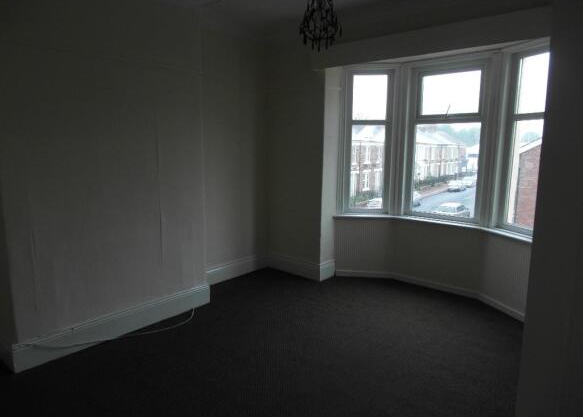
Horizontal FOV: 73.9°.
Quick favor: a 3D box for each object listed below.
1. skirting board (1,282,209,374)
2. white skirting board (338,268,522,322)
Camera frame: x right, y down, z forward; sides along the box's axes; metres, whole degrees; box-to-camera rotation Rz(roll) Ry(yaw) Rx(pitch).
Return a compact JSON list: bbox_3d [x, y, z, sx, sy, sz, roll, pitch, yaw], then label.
[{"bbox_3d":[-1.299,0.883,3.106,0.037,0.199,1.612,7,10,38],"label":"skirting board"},{"bbox_3d":[1.399,0.843,4.067,2.016,0.075,0.405,8,11,41],"label":"white skirting board"}]

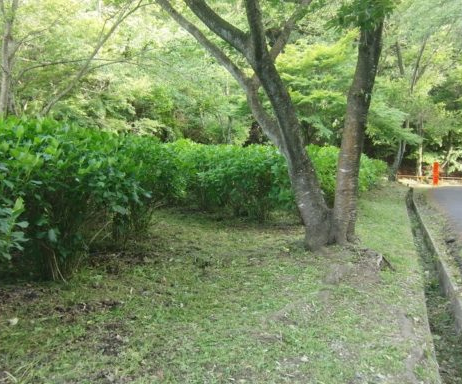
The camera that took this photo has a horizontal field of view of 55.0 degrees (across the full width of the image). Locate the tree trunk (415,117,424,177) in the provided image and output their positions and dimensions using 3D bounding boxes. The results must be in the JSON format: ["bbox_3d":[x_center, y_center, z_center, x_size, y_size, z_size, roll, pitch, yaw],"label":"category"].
[{"bbox_3d":[10.196,-2.407,24.000,0.420,3.150,0.420,0,3,0],"label":"tree trunk"}]

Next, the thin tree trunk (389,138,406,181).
[{"bbox_3d":[8.068,-1.551,21.500,0.720,2.050,0.550,0,3,0],"label":"thin tree trunk"}]

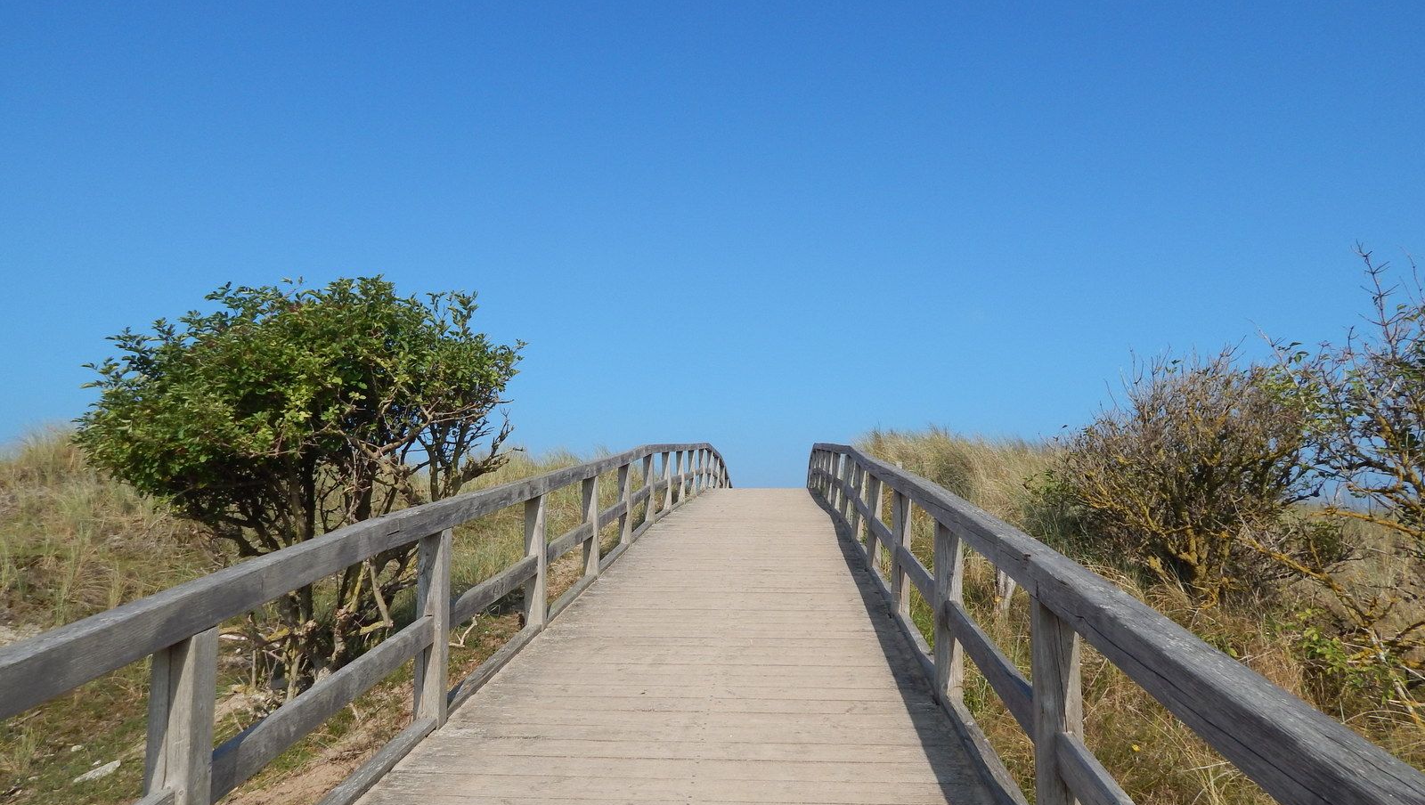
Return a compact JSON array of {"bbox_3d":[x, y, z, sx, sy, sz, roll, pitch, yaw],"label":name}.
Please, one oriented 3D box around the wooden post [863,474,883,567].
[{"bbox_3d":[1.571,1.157,9.129,0.120,0.925,0.112,0,-5,4],"label":"wooden post"}]

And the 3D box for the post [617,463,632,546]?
[{"bbox_3d":[-0.982,1.147,10.732,0.120,0.923,0.112,0,-5,4],"label":"post"}]

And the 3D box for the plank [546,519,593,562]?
[{"bbox_3d":[-1.165,1.112,7.626,0.072,0.125,2.030,0,-2,4],"label":"plank"}]

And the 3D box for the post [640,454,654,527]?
[{"bbox_3d":[-0.859,1.175,12.821,0.120,0.929,0.112,0,-5,4],"label":"post"}]

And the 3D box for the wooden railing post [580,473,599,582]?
[{"bbox_3d":[-1.101,1.133,8.643,0.120,0.928,0.112,0,-5,4],"label":"wooden railing post"}]

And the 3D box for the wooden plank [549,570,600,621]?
[{"bbox_3d":[-1.156,1.560,7.671,0.100,0.065,2.030,0,-1,4],"label":"wooden plank"}]

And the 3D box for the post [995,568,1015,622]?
[{"bbox_3d":[2.165,1.387,7.000,0.140,0.520,0.130,0,-5,4],"label":"post"}]

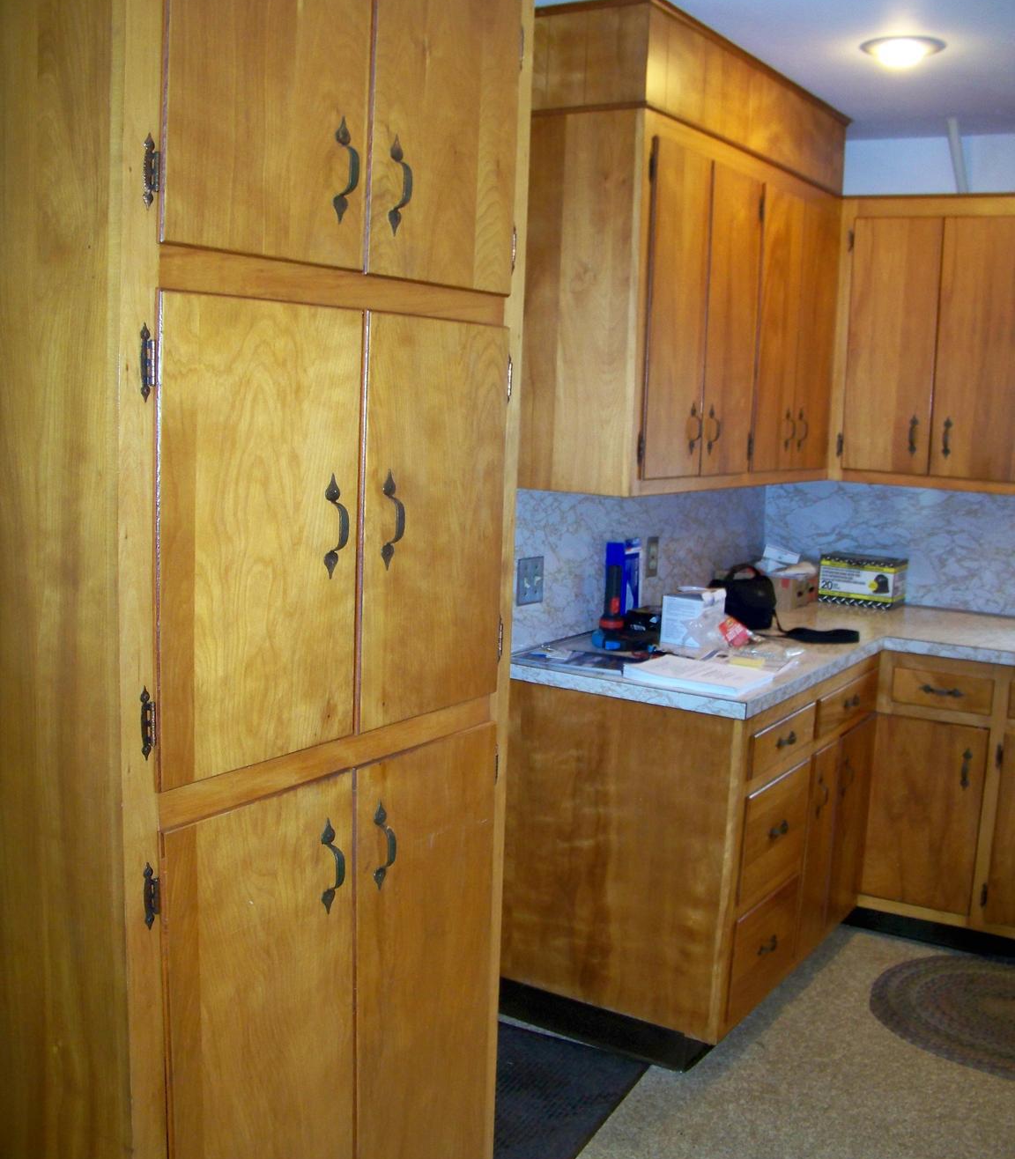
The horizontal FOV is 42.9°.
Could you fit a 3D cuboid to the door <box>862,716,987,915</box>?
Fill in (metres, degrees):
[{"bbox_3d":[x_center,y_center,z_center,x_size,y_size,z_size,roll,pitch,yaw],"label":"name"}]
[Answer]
[{"bbox_3d":[1.181,0.668,3.676,0.312,0.548,0.030,7,9,32],"label":"door"}]

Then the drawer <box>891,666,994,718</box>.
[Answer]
[{"bbox_3d":[1.318,0.296,3.769,0.275,0.100,0.398,7,9,32],"label":"drawer"}]

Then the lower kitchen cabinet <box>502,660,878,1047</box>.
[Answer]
[{"bbox_3d":[0.496,0.598,3.481,0.660,0.766,1.038,7,9,32],"label":"lower kitchen cabinet"}]

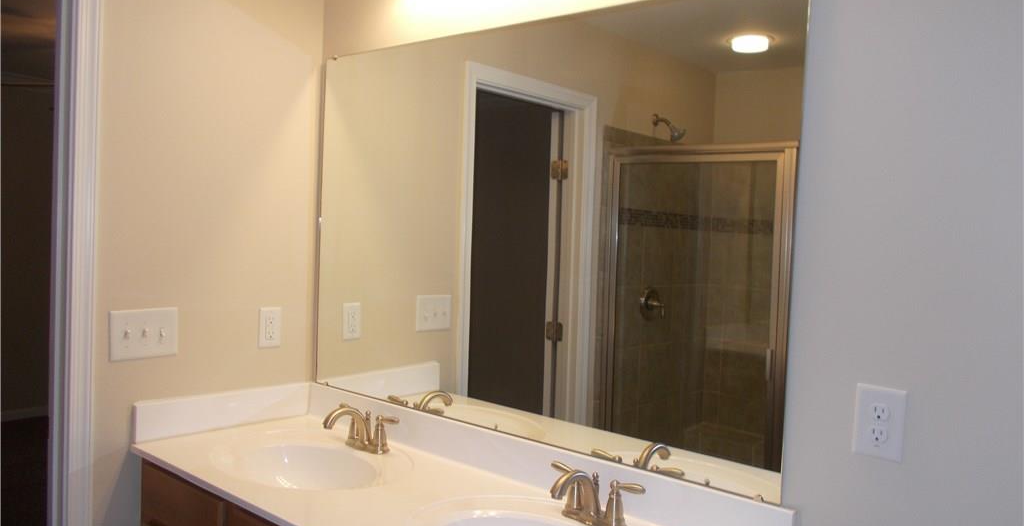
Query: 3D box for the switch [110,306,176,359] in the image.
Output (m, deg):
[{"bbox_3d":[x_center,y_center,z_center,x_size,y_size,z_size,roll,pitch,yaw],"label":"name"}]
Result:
[{"bbox_3d":[-0.962,0.187,2.017,0.016,0.126,0.172,5,3,41],"label":"switch"}]

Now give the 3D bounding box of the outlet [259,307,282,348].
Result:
[{"bbox_3d":[-0.723,0.193,2.301,0.010,0.117,0.071,5,3,41],"label":"outlet"}]

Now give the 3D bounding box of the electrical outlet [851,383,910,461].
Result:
[{"bbox_3d":[0.636,0.278,1.332,0.079,0.124,0.010,5,3,41],"label":"electrical outlet"}]

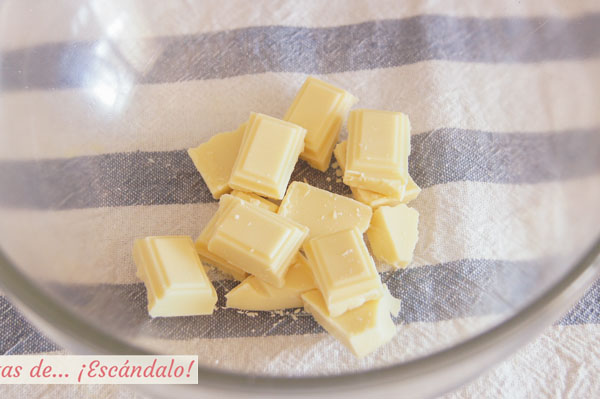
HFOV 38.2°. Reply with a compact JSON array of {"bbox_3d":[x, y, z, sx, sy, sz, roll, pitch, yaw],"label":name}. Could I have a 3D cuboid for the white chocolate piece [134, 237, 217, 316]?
[{"bbox_3d":[-0.047,0.029,0.329,0.024,0.010,0.027,-12,63,-6],"label":"white chocolate piece"}]

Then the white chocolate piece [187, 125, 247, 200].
[{"bbox_3d":[-0.030,-0.015,0.353,0.027,0.009,0.022,-22,64,-11],"label":"white chocolate piece"}]

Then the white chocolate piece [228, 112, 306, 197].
[{"bbox_3d":[-0.011,-0.016,0.290,0.019,0.010,0.027,18,73,1],"label":"white chocolate piece"}]

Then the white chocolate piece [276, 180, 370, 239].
[{"bbox_3d":[0.009,0.009,0.337,0.031,0.010,0.023,18,63,9],"label":"white chocolate piece"}]

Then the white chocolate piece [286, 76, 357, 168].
[{"bbox_3d":[0.007,-0.028,0.305,0.019,0.010,0.027,20,79,23],"label":"white chocolate piece"}]

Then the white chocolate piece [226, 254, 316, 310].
[{"bbox_3d":[-0.009,0.028,0.279,0.027,0.009,0.017,0,64,0],"label":"white chocolate piece"}]

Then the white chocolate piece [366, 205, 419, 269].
[{"bbox_3d":[0.036,0.014,0.336,0.016,0.011,0.022,-14,63,-7],"label":"white chocolate piece"}]

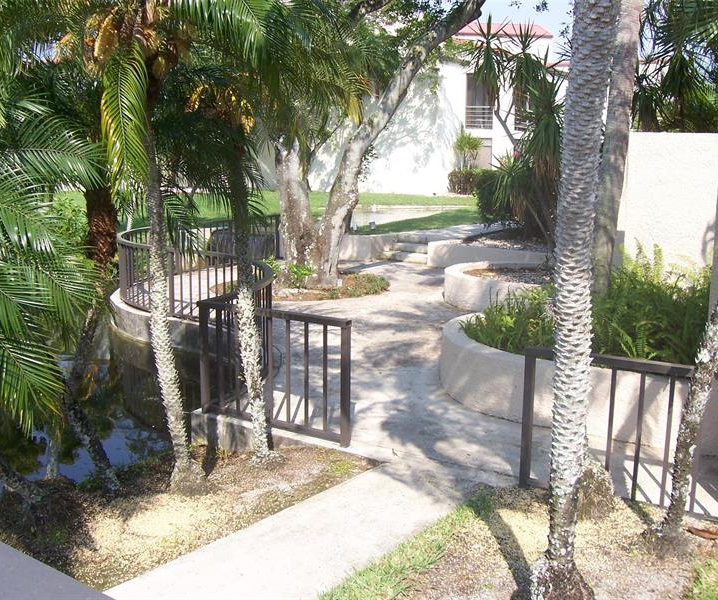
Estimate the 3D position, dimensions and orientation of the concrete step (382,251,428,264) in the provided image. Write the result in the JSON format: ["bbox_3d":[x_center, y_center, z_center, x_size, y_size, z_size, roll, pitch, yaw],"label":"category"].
[{"bbox_3d":[1.052,-0.943,17.326,1.120,0.170,0.400,6,11,28],"label":"concrete step"}]

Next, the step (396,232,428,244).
[{"bbox_3d":[1.277,-1.419,18.168,0.800,0.170,0.400,4,10,20],"label":"step"}]

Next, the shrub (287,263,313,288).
[{"bbox_3d":[-0.985,-0.442,13.267,0.440,0.450,0.450,1,10,0],"label":"shrub"}]

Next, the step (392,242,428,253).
[{"bbox_3d":[1.174,-1.169,17.704,0.930,0.160,0.400,5,11,24],"label":"step"}]

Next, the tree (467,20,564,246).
[{"bbox_3d":[3.439,-3.547,16.735,2.300,4.599,2.200,1,10,0],"label":"tree"}]

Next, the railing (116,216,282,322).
[{"bbox_3d":[-2.492,-0.669,13.181,2.900,0.940,8.800,1,10,0],"label":"railing"}]

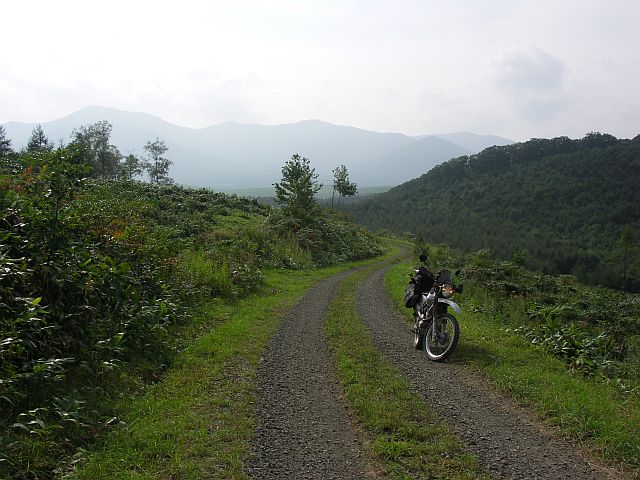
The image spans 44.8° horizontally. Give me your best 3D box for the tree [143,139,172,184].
[{"bbox_3d":[-15.905,-7.585,76.000,2.850,4.700,2.620,0,4,0],"label":"tree"}]

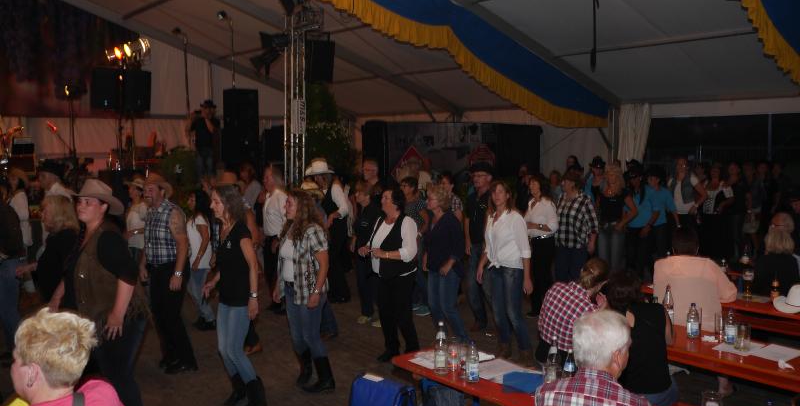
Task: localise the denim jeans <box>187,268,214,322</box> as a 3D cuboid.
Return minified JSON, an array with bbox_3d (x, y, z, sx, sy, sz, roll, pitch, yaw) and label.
[{"bbox_3d":[-2.266,0.949,7.351,0.380,0.840,0.370,-4,6,-40],"label":"denim jeans"}]

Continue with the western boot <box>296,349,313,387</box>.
[{"bbox_3d":[-0.793,1.369,5.400,0.100,0.280,0.250,3,5,44],"label":"western boot"}]

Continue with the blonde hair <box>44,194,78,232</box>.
[{"bbox_3d":[-2.511,0.070,4.800,0.240,0.270,0.200,0,4,0],"label":"blonde hair"}]

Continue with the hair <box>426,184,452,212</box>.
[{"bbox_3d":[0.414,-0.052,6.700,0.250,0.270,0.220,-2,5,-24],"label":"hair"}]

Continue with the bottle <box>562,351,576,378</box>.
[{"bbox_3d":[0.864,0.875,3.299,0.072,0.235,0.072,3,5,24],"label":"bottle"}]

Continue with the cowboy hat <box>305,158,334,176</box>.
[{"bbox_3d":[-1.033,-0.448,8.357,0.330,0.170,0.380,4,6,38],"label":"cowboy hat"}]

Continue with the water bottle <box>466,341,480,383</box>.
[{"bbox_3d":[0.392,0.843,3.440,0.067,0.212,0.067,0,4,0],"label":"water bottle"}]

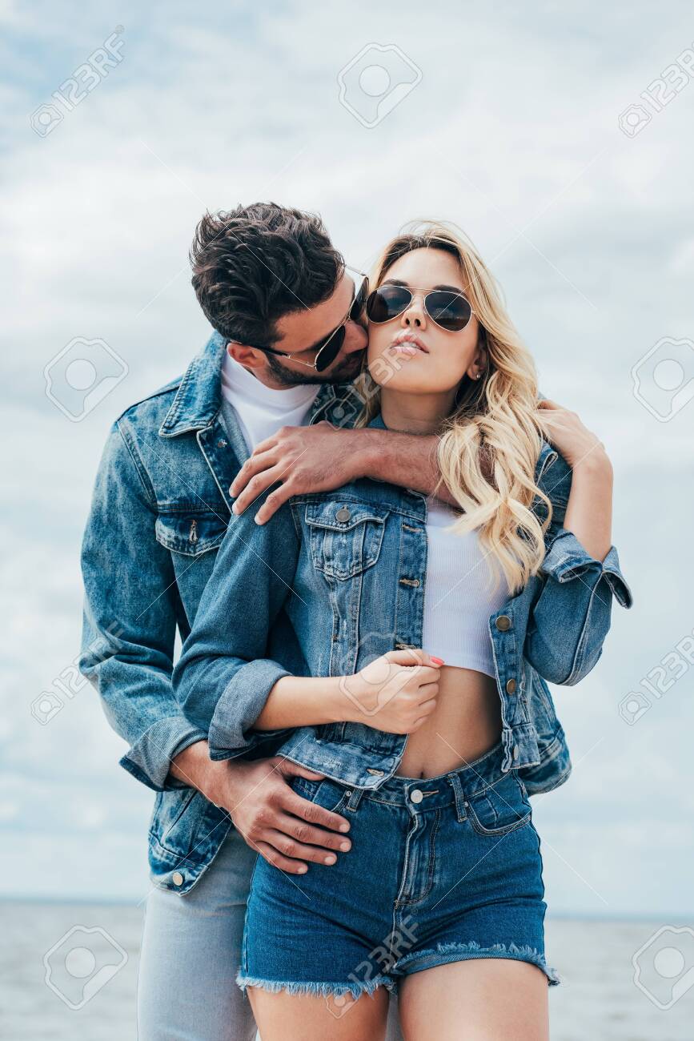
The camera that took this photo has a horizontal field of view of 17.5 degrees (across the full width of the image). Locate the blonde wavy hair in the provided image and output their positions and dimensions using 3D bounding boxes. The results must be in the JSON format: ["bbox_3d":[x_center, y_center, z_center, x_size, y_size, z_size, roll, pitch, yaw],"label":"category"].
[{"bbox_3d":[0.130,-0.139,2.770,0.240,0.455,0.250,0,-10,10],"label":"blonde wavy hair"}]

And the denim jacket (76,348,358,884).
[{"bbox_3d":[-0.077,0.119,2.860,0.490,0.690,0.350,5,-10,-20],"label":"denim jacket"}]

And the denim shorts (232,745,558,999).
[{"bbox_3d":[0.058,0.412,2.670,0.365,0.300,0.235,3,-10,-7],"label":"denim shorts"}]

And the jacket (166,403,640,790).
[{"bbox_3d":[0.063,0.100,2.710,0.530,0.460,0.320,2,-10,-4],"label":"jacket"}]

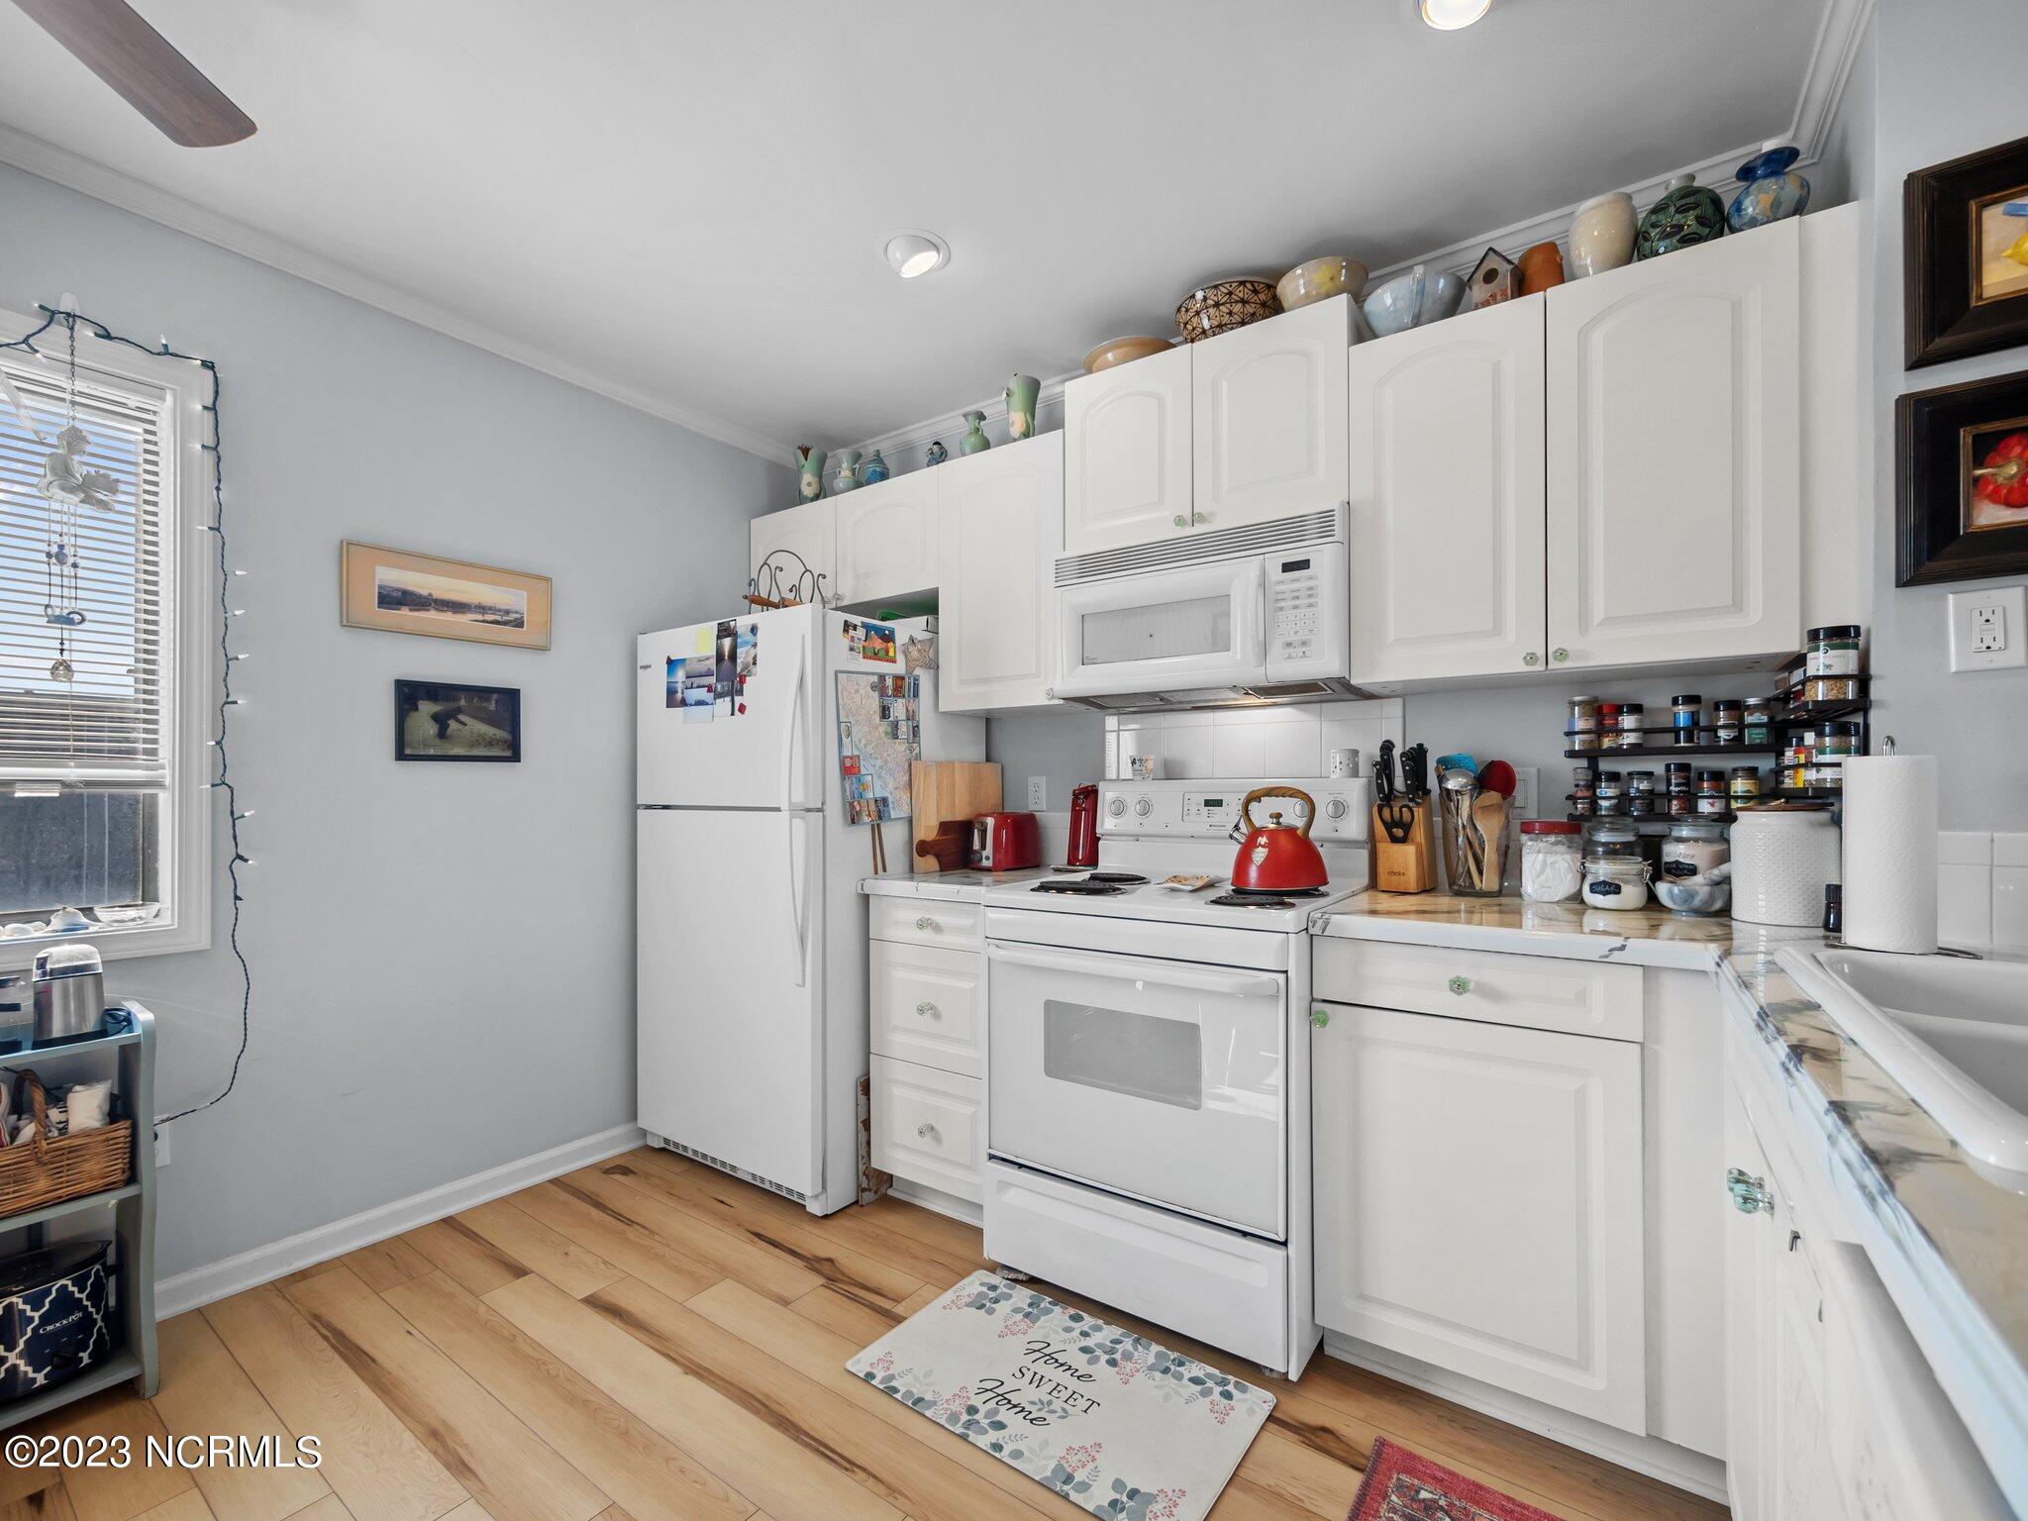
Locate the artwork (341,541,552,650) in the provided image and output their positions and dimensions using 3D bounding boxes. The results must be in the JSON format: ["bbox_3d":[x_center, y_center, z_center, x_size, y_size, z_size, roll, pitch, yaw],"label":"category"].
[{"bbox_3d":[-1.567,-0.446,2.297,0.022,0.222,0.520,-1,-2,34],"label":"artwork"}]

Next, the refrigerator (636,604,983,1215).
[{"bbox_3d":[-0.658,0.422,2.744,0.812,1.665,0.815,-1,-2,34],"label":"refrigerator"}]

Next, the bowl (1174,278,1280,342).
[{"bbox_3d":[0.590,-1.160,2.248,0.282,0.148,0.282,0,-2,0],"label":"bowl"}]

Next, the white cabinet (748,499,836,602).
[{"bbox_3d":[-0.719,-0.724,3.130,0.456,0.392,0.329,-1,-2,34],"label":"white cabinet"}]

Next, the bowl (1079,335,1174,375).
[{"bbox_3d":[0.359,-1.123,2.404,0.300,0.083,0.300,0,-2,0],"label":"bowl"}]

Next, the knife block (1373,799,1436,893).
[{"bbox_3d":[0.943,0.197,1.974,0.112,0.226,0.135,-1,-2,34],"label":"knife block"}]

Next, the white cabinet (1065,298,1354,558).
[{"bbox_3d":[0.547,-0.828,2.230,0.762,0.474,0.327,-1,-2,34],"label":"white cabinet"}]

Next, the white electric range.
[{"bbox_3d":[0.420,0.639,2.093,0.759,1.190,0.675,-1,-2,34],"label":"white electric range"}]

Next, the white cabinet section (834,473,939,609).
[{"bbox_3d":[-0.347,-0.755,2.909,0.454,0.376,0.335,-1,-2,34],"label":"white cabinet section"}]

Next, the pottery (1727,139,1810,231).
[{"bbox_3d":[1.428,-1.043,1.553,0.117,0.168,0.117,-1,-2,34],"label":"pottery"}]

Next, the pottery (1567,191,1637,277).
[{"bbox_3d":[1.217,-1.053,1.699,0.120,0.197,0.120,-1,-2,34],"label":"pottery"}]

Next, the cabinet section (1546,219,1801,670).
[{"bbox_3d":[1.360,-0.592,1.732,0.385,0.765,0.335,-1,-2,34],"label":"cabinet section"}]

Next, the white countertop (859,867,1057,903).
[{"bbox_3d":[-0.064,0.362,2.478,0.455,0.043,0.630,-1,-2,34],"label":"white countertop"}]

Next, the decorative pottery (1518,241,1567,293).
[{"bbox_3d":[1.142,-1.026,1.774,0.086,0.148,0.086,-1,-2,34],"label":"decorative pottery"}]

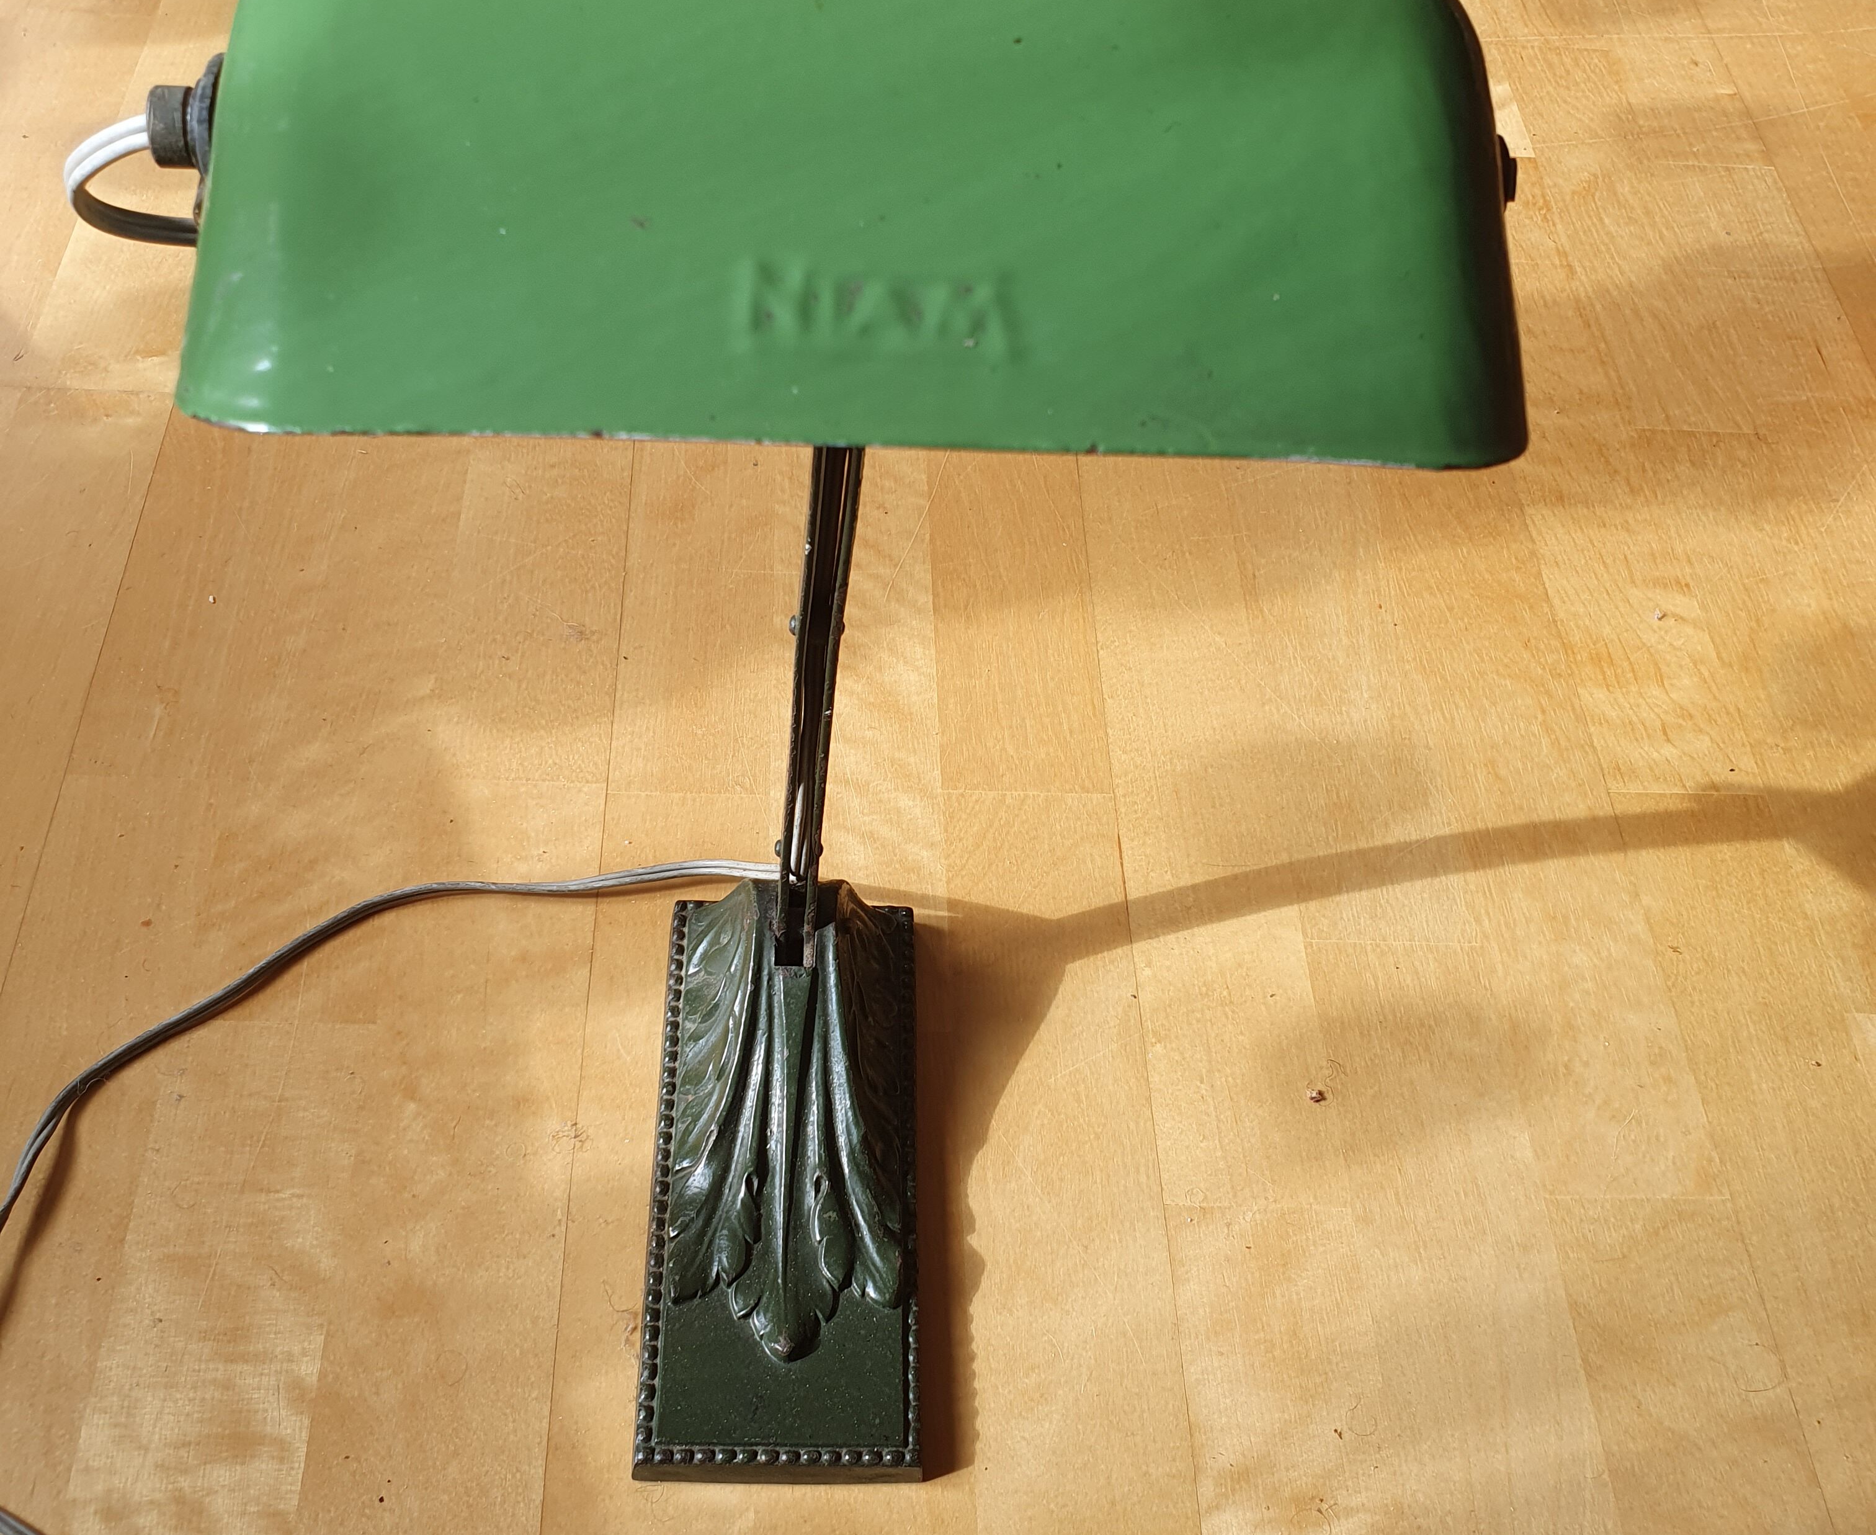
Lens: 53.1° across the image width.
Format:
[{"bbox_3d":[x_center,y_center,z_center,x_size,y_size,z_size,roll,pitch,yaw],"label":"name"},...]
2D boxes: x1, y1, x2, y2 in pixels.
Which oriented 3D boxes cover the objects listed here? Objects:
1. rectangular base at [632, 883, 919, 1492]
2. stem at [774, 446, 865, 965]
[{"bbox_3d":[-0.048,0.119,0.610,0.088,0.055,0.203,2,53,-5],"label":"rectangular base"},{"bbox_3d":[-0.034,-0.029,0.517,0.016,0.300,0.050,3,60,-6],"label":"stem"}]

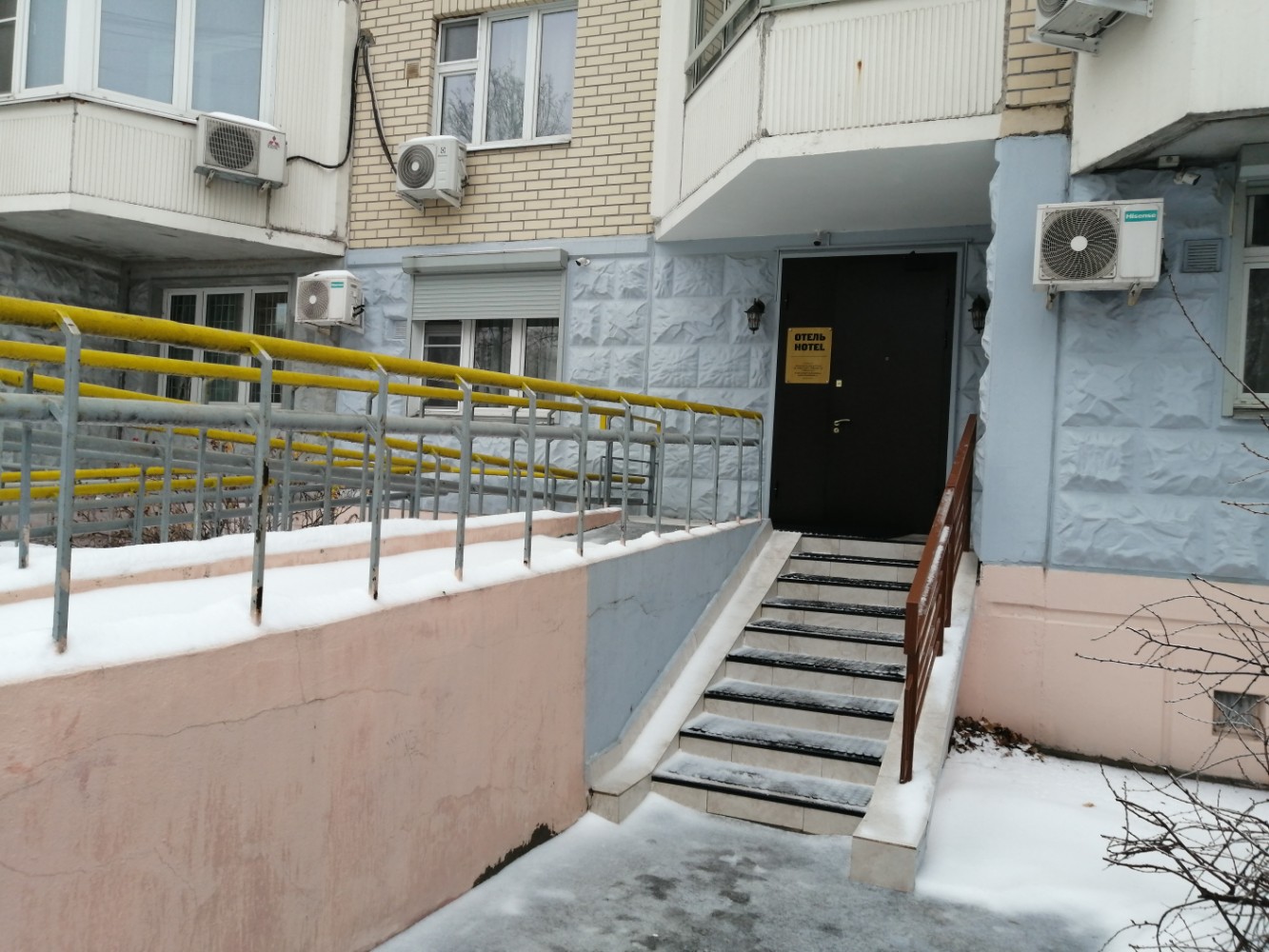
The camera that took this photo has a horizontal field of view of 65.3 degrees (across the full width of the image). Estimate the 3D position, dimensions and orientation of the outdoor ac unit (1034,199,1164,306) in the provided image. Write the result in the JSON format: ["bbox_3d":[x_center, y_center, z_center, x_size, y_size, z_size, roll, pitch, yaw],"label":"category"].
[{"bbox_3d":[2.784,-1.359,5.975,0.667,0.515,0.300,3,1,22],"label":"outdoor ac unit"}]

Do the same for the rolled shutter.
[{"bbox_3d":[-1.555,-1.865,10.216,1.760,0.495,0.080,3,1,22],"label":"rolled shutter"}]

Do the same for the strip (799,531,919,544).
[{"bbox_3d":[1.938,0.531,8.101,1.065,0.040,0.286,3,1,22],"label":"strip"}]

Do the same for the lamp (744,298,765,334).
[{"bbox_3d":[1.101,-1.450,8.976,0.155,0.310,0.250,3,1,22],"label":"lamp"}]

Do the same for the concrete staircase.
[{"bbox_3d":[1.277,1.120,6.518,1.092,1.232,3.580,3,1,22],"label":"concrete staircase"}]

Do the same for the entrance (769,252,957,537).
[{"bbox_3d":[2.028,-0.728,8.866,1.537,2.484,0.150,3,1,22],"label":"entrance"}]

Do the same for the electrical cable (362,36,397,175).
[{"bbox_3d":[-2.758,-4.005,10.689,0.460,1.460,0.120,3,1,22],"label":"electrical cable"}]

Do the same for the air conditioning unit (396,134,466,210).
[{"bbox_3d":[-2.103,-3.150,10.239,0.650,0.550,0.310,3,1,22],"label":"air conditioning unit"}]

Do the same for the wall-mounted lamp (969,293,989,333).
[{"bbox_3d":[2.879,-1.347,8.260,0.155,0.310,0.250,3,1,22],"label":"wall-mounted lamp"}]

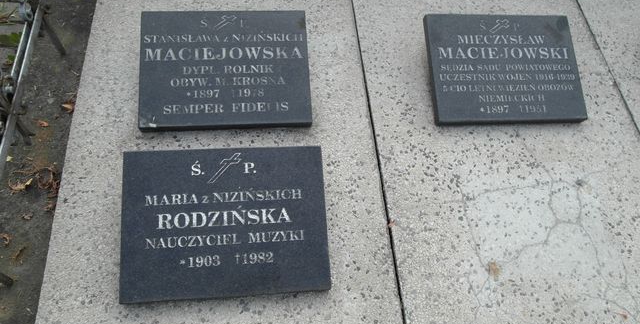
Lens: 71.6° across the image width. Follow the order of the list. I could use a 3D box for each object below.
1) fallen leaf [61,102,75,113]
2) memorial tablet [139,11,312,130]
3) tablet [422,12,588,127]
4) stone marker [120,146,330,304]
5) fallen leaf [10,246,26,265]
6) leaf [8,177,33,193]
[{"bbox_3d":[-0.740,-0.159,1.301,0.041,0.015,0.024,19,61,5],"label":"fallen leaf"},{"bbox_3d":[-0.235,-0.235,1.127,0.415,0.032,0.303,-2,77,-7],"label":"memorial tablet"},{"bbox_3d":[0.500,-0.252,1.209,0.415,0.032,0.303,-2,77,-7],"label":"tablet"},{"bbox_3d":[-0.196,0.122,0.939,0.415,0.032,0.303,-2,77,-7],"label":"stone marker"},{"bbox_3d":[-0.739,0.230,1.089,0.021,0.015,0.044,23,62,7],"label":"fallen leaf"},{"bbox_3d":[-0.792,0.059,1.175,0.056,0.018,0.026,-31,68,-20],"label":"leaf"}]

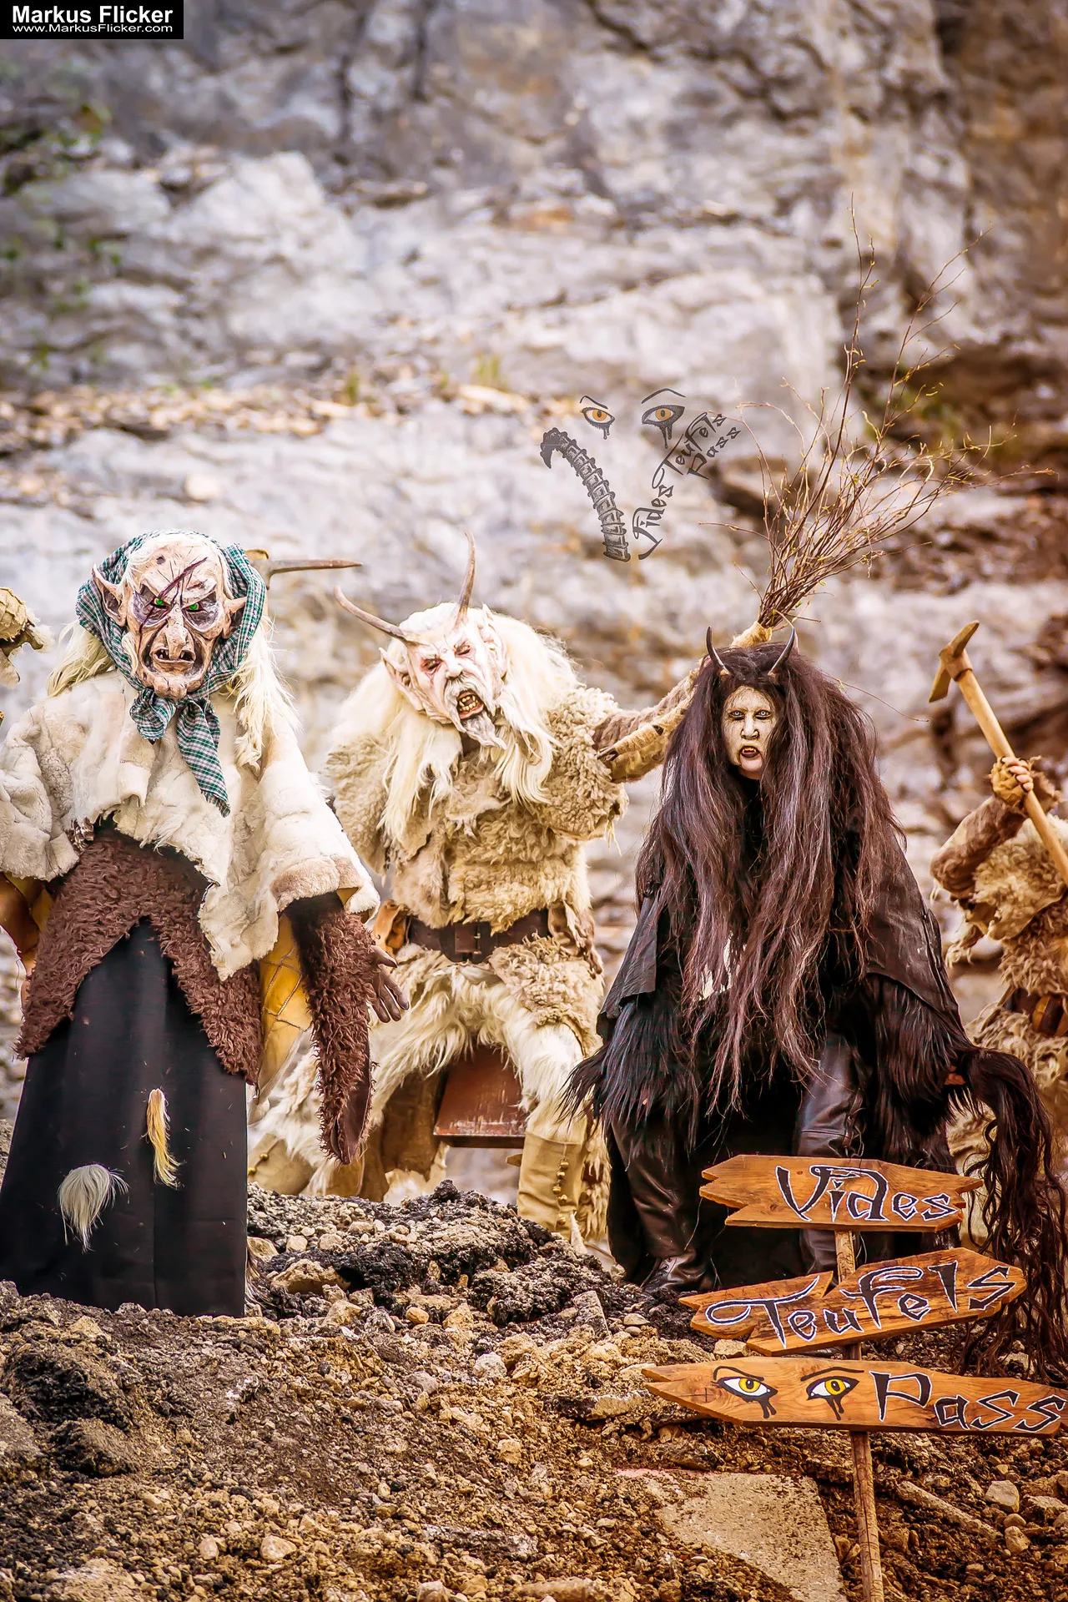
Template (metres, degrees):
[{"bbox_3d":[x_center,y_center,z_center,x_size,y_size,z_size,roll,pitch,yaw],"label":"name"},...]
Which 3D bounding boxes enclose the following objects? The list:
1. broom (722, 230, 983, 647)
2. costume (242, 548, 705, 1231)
[{"bbox_3d":[0.810,-0.850,21.400,0.650,1.130,0.550,24,0,0],"label":"broom"},{"bbox_3d":[-0.130,0.275,20.600,1.070,1.450,0.620,0,0,3],"label":"costume"}]

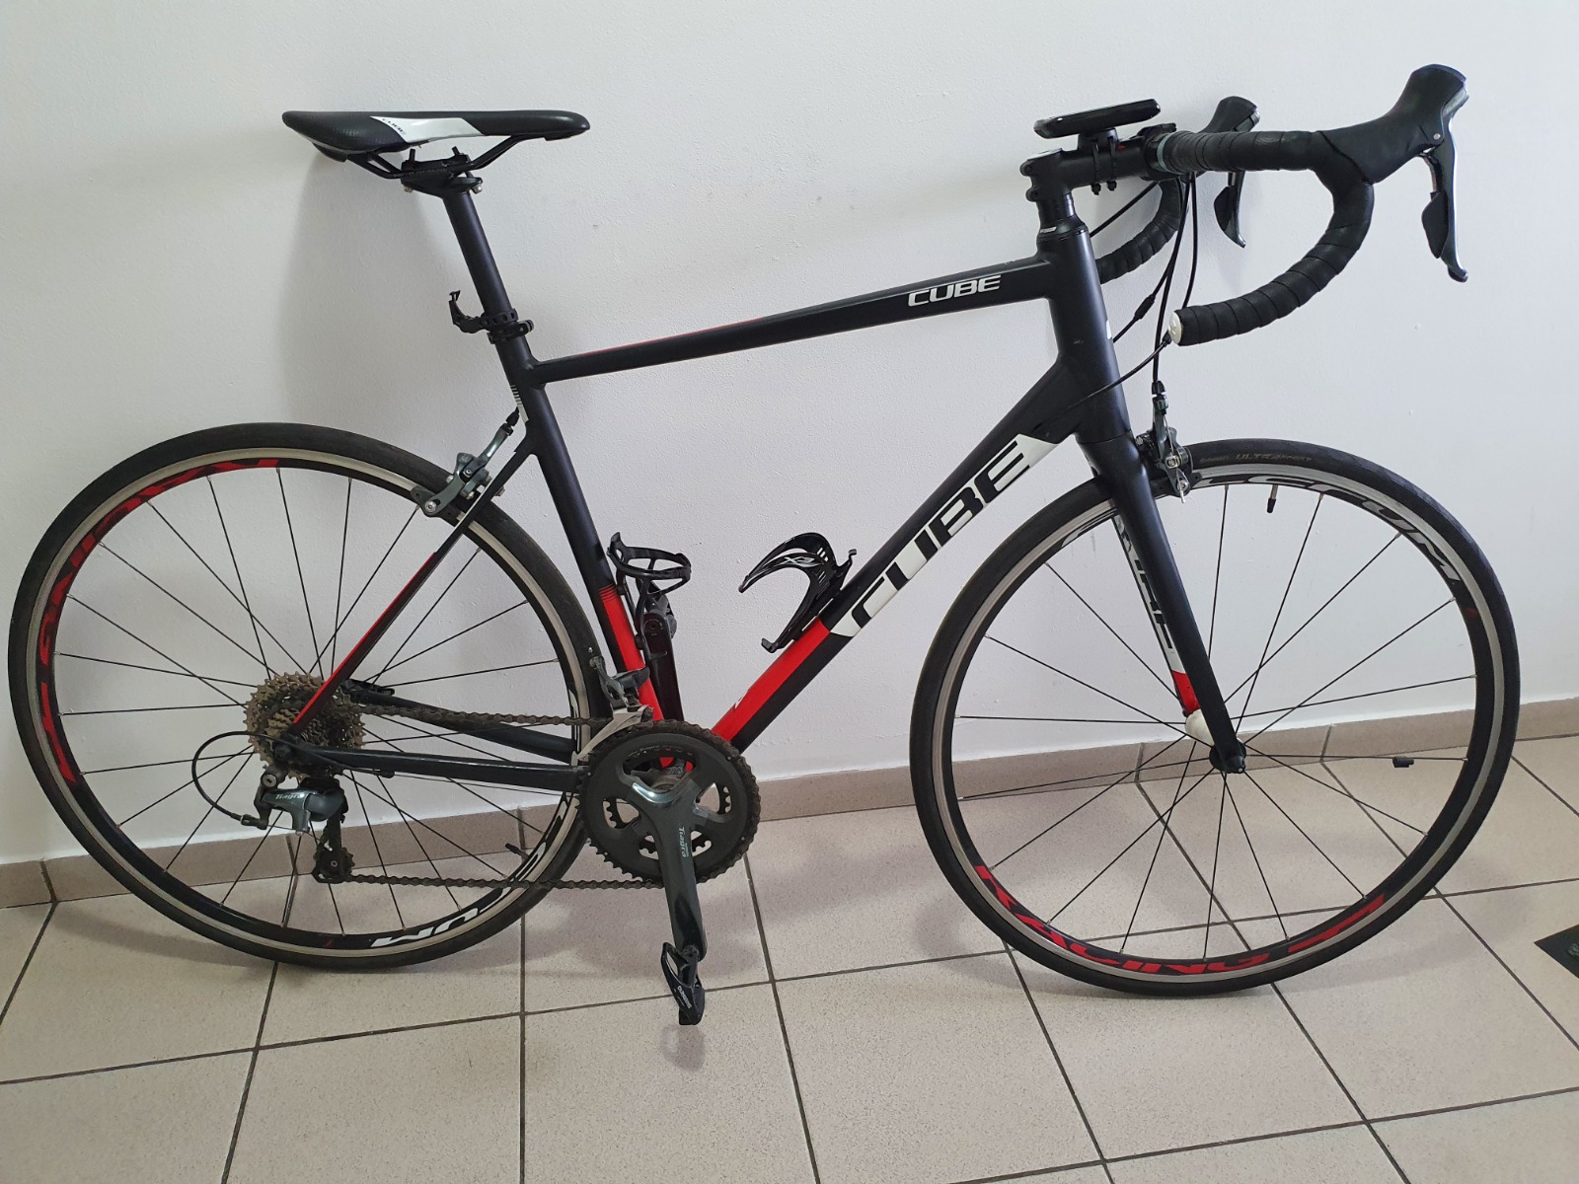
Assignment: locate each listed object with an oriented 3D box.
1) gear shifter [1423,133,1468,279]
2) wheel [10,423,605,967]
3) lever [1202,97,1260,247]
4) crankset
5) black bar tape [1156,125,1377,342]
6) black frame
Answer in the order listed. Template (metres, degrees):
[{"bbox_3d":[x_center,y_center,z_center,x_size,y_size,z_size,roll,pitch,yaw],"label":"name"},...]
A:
[{"bbox_3d":[0.514,-0.297,0.922,0.050,0.111,0.030,0,20,-1],"label":"gear shifter"},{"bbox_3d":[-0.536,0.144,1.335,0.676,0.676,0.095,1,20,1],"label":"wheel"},{"bbox_3d":[0.484,-0.463,1.313,0.065,0.161,0.040,0,20,-1],"label":"lever"},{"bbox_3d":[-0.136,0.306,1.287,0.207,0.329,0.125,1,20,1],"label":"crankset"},{"bbox_3d":[0.390,-0.305,1.007,0.140,0.172,0.188,0,20,-1],"label":"black bar tape"},{"bbox_3d":[-0.029,-0.091,1.239,1.037,0.710,0.136,1,20,1],"label":"black frame"}]

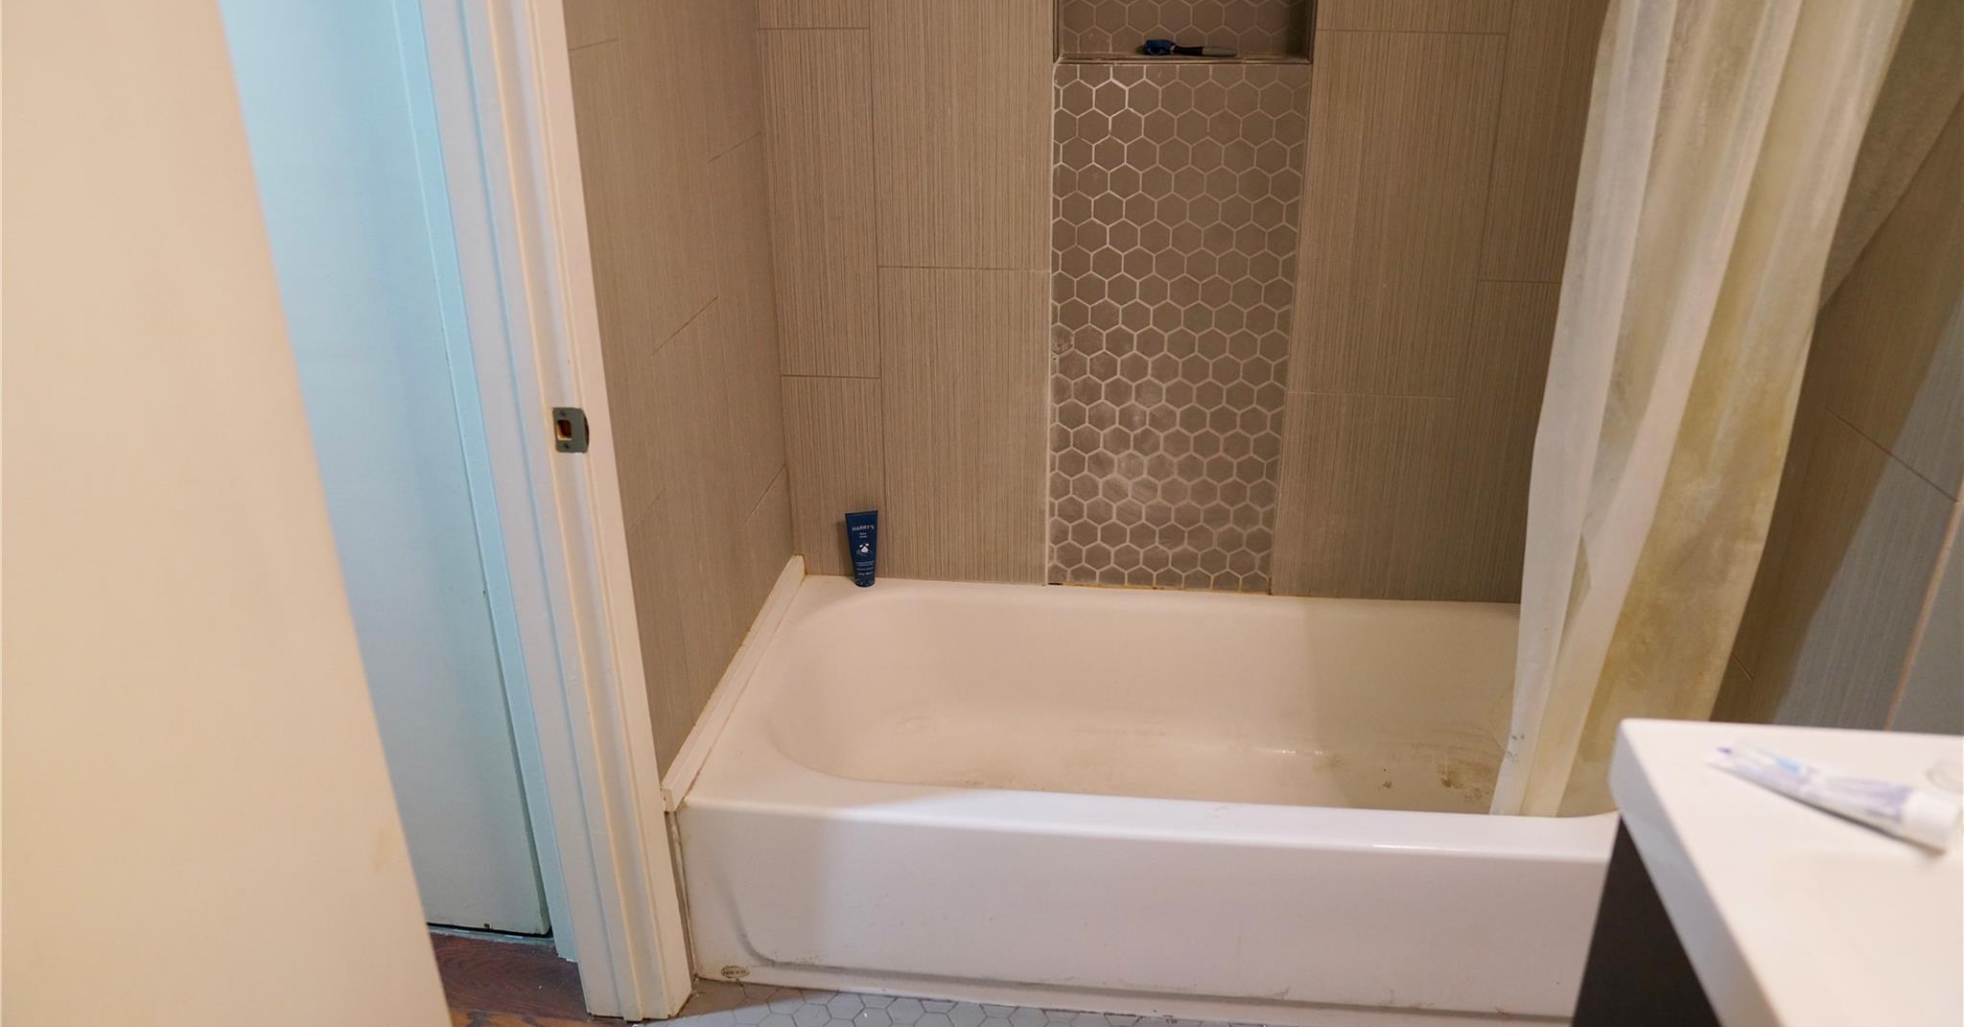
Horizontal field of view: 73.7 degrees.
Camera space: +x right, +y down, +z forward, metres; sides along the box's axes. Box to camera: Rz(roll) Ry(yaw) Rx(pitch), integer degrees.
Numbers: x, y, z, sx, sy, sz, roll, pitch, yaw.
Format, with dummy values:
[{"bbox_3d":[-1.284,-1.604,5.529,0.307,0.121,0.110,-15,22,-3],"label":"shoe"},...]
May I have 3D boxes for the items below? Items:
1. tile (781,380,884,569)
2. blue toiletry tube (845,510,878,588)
[{"bbox_3d":[-0.280,-0.069,2.535,0.192,0.411,0.010,2,23,6],"label":"tile"},{"bbox_3d":[-0.230,0.069,2.553,0.064,0.154,0.036,-2,14,-5],"label":"blue toiletry tube"}]

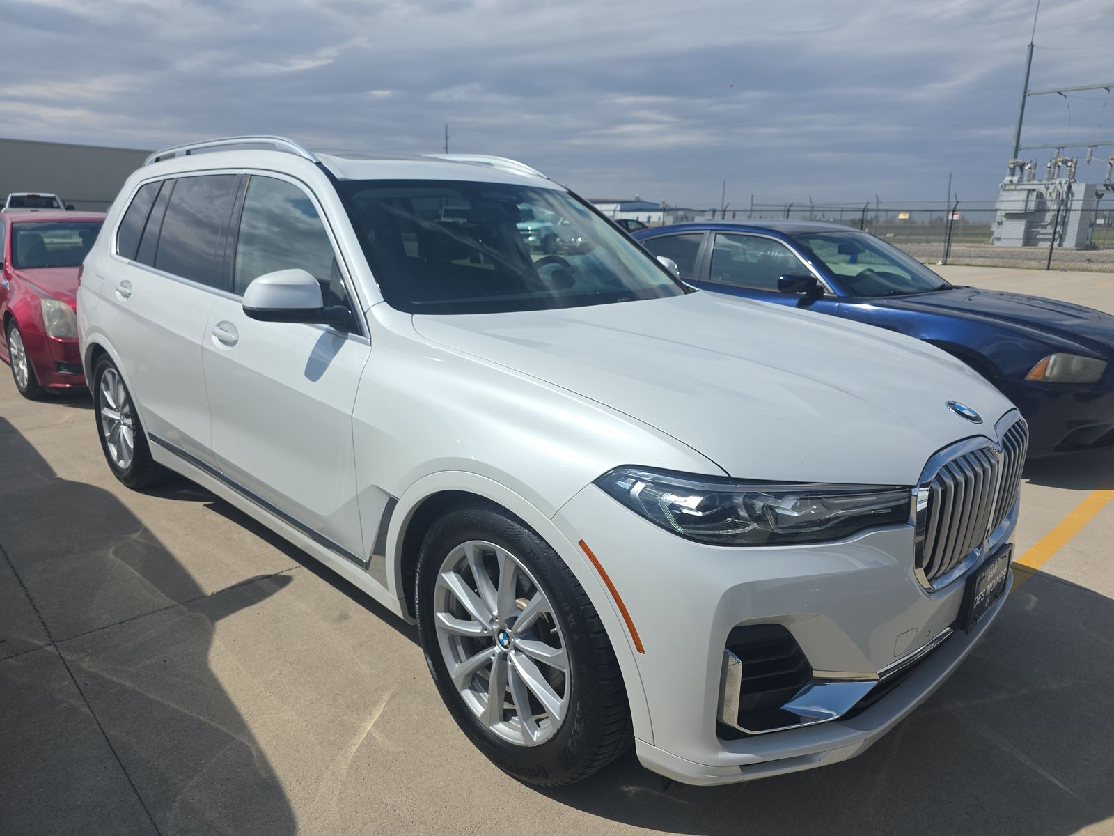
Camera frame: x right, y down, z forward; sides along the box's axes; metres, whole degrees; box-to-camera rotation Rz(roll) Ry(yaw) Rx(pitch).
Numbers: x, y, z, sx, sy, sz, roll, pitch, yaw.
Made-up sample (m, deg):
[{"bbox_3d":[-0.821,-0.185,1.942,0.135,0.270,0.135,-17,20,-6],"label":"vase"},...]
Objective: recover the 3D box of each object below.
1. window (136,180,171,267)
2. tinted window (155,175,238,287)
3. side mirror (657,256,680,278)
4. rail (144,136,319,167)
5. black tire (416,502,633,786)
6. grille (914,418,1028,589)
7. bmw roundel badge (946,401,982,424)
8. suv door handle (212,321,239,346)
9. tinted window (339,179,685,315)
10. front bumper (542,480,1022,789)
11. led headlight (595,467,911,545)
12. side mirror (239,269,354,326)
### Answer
[{"bbox_3d":[-1.878,-0.922,3.479,0.240,0.415,0.040,15,-3,42],"label":"window"},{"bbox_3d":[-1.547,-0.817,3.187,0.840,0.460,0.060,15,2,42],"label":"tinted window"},{"bbox_3d":[0.554,-0.711,3.727,0.220,0.190,0.250,15,20,42],"label":"side mirror"},{"bbox_3d":[-1.627,-1.230,3.477,2.040,0.140,0.080,15,20,42],"label":"rail"},{"bbox_3d":[-0.069,0.566,2.023,0.785,0.785,0.280,15,20,42],"label":"black tire"},{"bbox_3d":[1.117,0.194,1.953,0.110,0.390,0.755,15,20,42],"label":"grille"},{"bbox_3d":[1.072,-0.015,1.947,0.098,0.014,0.098,-14,46,-44],"label":"bmw roundel badge"},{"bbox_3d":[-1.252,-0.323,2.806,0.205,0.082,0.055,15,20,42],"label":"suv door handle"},{"bbox_3d":[-0.121,-0.694,2.972,1.530,0.120,0.820,-14,55,-44],"label":"tinted window"},{"bbox_3d":[0.910,0.361,2.205,0.740,0.700,1.970,15,20,42],"label":"front bumper"},{"bbox_3d":[0.455,0.185,1.652,0.740,0.178,0.133,0,15,-4],"label":"led headlight"},{"bbox_3d":[-0.821,-0.373,2.343,0.230,0.200,0.260,15,20,42],"label":"side mirror"}]

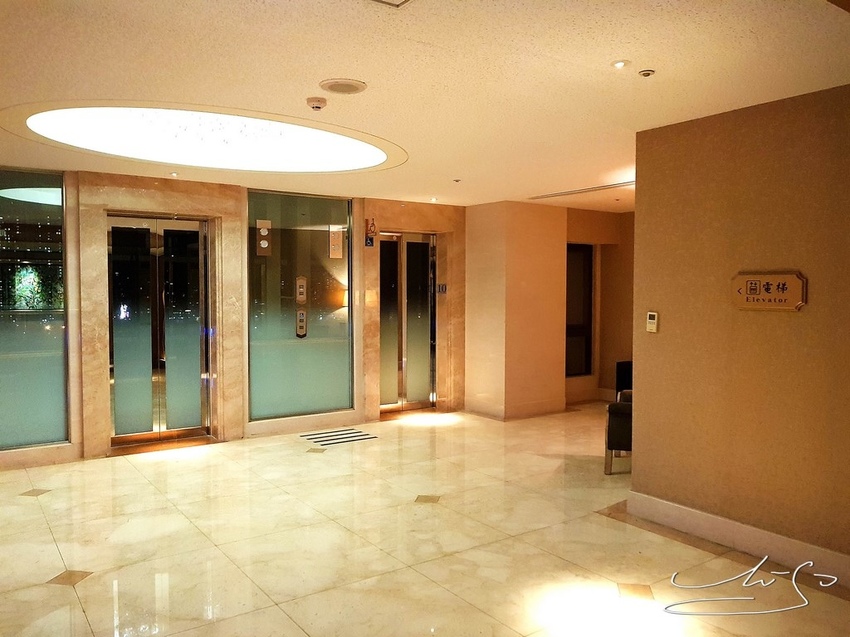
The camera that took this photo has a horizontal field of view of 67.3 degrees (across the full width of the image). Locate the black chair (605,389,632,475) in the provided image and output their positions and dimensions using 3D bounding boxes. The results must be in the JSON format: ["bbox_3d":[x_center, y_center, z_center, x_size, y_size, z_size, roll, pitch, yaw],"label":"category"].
[{"bbox_3d":[1.833,0.836,5.207,0.680,0.760,0.630,1,2,17],"label":"black chair"}]

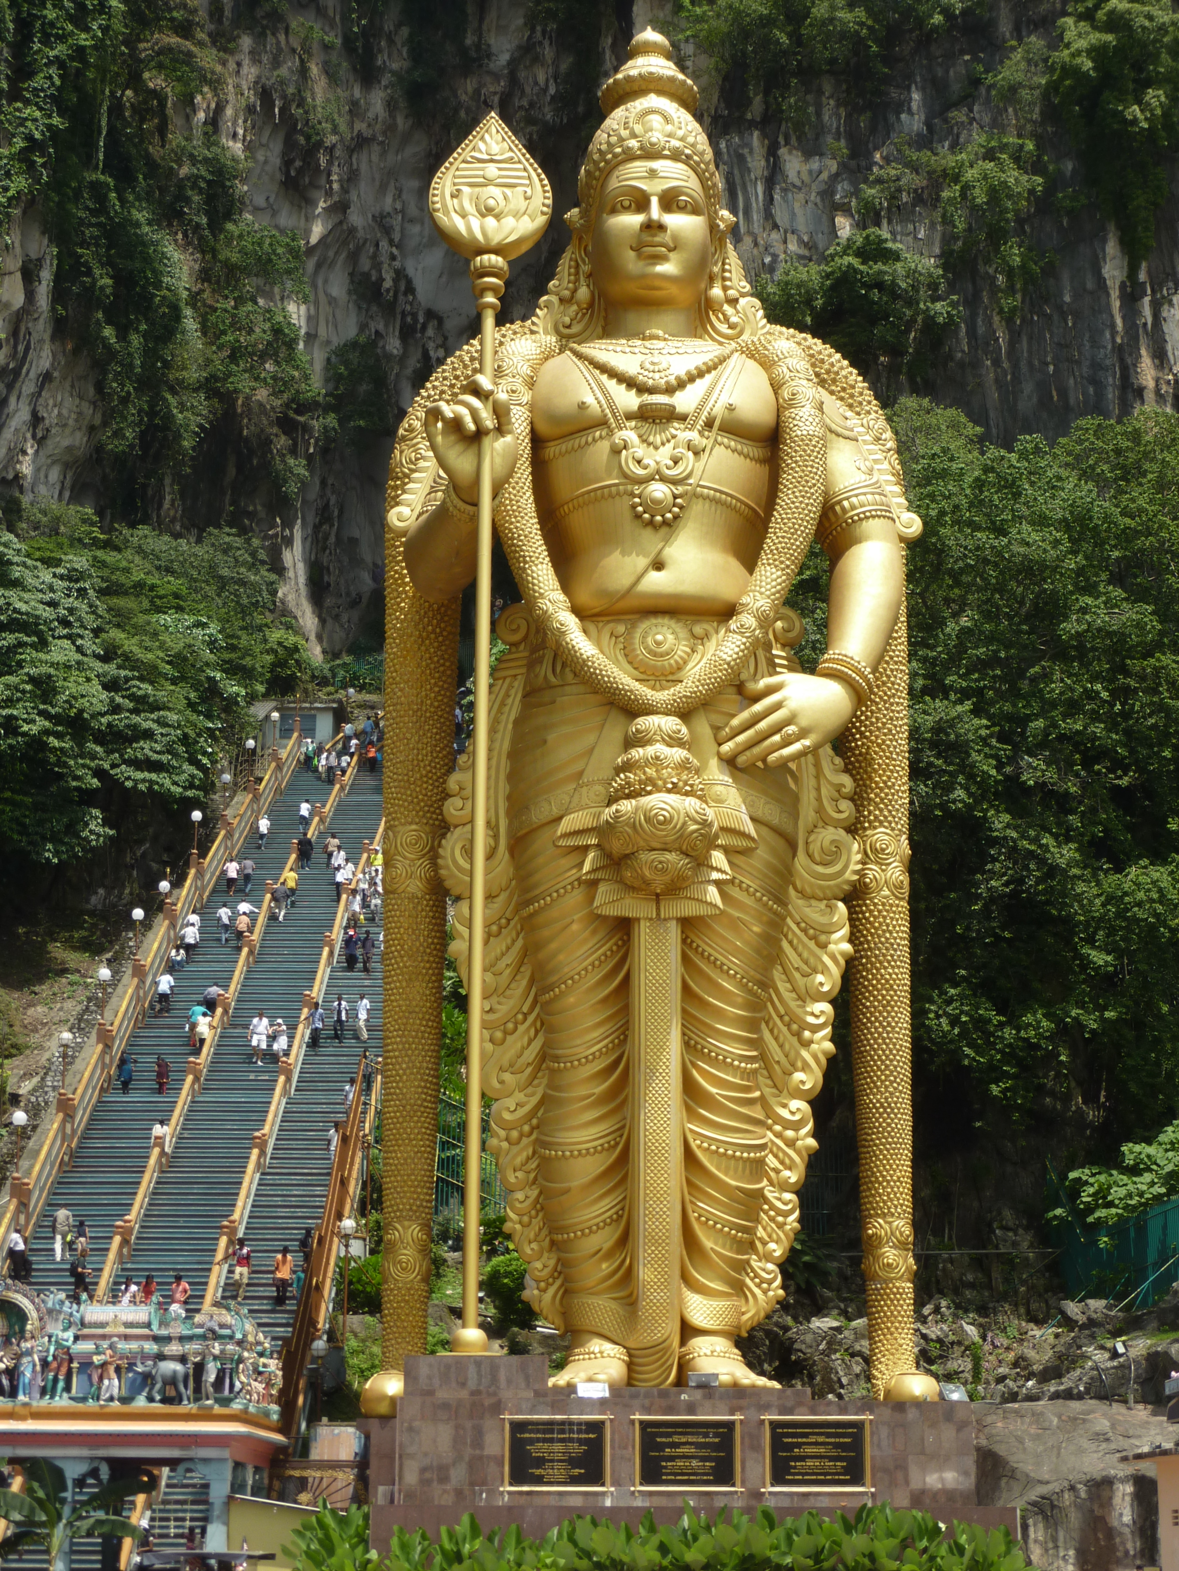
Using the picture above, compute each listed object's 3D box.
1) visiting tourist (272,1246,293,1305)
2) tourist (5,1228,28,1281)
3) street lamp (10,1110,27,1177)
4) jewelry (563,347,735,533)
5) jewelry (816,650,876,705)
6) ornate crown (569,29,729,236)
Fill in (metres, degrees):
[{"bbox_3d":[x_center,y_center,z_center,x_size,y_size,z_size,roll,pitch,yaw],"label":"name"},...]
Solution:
[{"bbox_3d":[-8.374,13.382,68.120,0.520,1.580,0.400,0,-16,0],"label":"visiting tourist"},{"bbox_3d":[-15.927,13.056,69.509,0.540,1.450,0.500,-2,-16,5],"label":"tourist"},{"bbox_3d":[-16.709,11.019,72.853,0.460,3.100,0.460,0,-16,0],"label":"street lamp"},{"bbox_3d":[1.673,-9.176,65.558,4.400,5.780,1.800,0,-16,0],"label":"jewelry"},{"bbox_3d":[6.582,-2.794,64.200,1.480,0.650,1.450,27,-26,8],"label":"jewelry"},{"bbox_3d":[1.670,-18.376,70.037,4.450,6.530,4.300,0,-16,0],"label":"ornate crown"}]

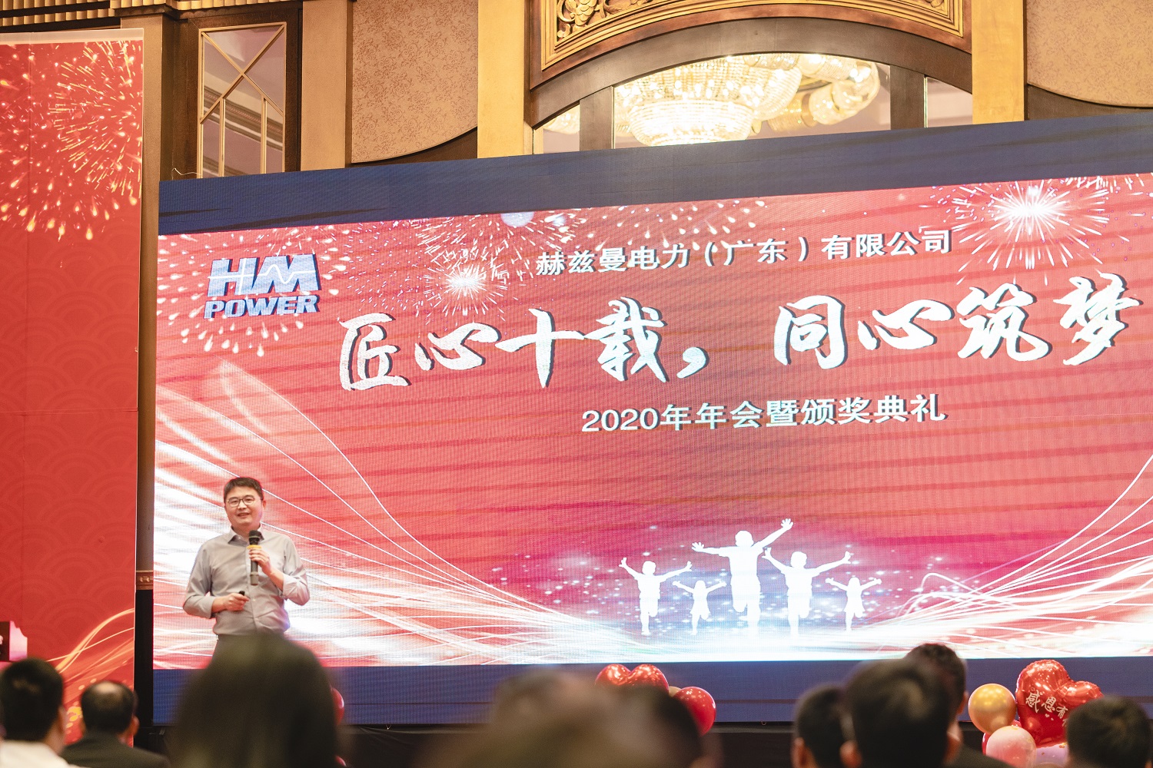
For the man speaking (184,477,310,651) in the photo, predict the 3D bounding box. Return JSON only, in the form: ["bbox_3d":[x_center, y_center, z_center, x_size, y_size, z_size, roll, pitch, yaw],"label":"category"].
[{"bbox_3d":[-1.516,1.286,12.500,0.580,1.720,0.380,0,-7,-2],"label":"man speaking"}]

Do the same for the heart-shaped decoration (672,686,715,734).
[{"bbox_3d":[0.497,1.410,11.700,0.210,0.220,0.210,0,-7,0],"label":"heart-shaped decoration"}]

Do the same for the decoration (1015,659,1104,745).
[{"bbox_3d":[1.984,1.343,11.300,0.365,0.345,0.200,22,-6,6],"label":"decoration"}]

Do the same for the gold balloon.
[{"bbox_3d":[1.747,1.364,11.400,0.205,0.215,0.205,-1,-7,9],"label":"gold balloon"}]

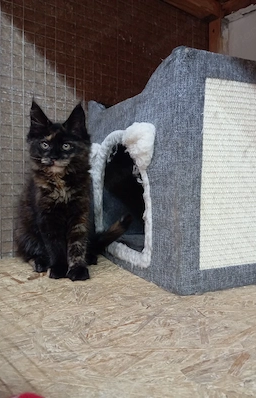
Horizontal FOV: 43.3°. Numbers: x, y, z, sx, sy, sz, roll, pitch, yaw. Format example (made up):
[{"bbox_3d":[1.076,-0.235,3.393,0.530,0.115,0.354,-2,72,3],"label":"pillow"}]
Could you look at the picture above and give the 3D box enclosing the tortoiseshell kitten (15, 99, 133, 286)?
[{"bbox_3d":[-0.102,-0.021,0.652,0.230,0.320,0.205,0,5,-21],"label":"tortoiseshell kitten"}]

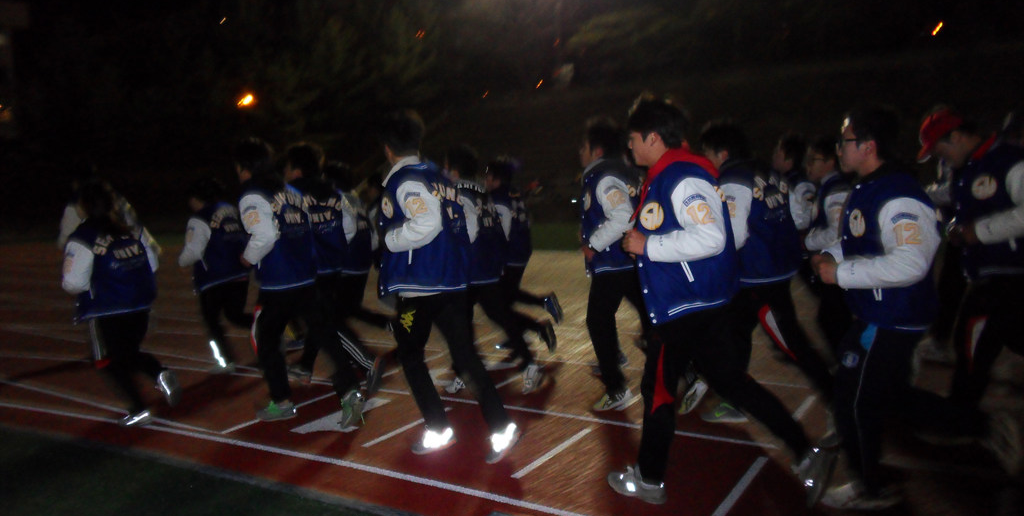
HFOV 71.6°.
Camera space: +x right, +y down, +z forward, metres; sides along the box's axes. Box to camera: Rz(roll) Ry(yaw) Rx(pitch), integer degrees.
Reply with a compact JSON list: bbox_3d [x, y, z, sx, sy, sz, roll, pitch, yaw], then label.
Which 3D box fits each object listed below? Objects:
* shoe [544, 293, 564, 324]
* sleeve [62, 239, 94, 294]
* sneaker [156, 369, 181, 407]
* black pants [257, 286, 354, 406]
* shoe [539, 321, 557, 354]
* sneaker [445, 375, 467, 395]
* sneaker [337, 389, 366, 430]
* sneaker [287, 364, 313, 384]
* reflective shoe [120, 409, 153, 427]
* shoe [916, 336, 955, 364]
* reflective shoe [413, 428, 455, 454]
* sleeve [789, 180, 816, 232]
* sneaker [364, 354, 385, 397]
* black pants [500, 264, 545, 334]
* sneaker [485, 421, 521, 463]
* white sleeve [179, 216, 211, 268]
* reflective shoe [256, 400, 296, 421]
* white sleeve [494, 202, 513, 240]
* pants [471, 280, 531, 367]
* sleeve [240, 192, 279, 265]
[{"bbox_3d":[0.324,0.395,5.550,0.110,0.260,0.100,14,12,28],"label":"shoe"},{"bbox_3d":[-2.436,0.048,3.980,0.230,0.330,0.170,4,8,29],"label":"sleeve"},{"bbox_3d":[-1.984,0.748,4.100,0.100,0.245,0.090,-17,-2,30],"label":"sneaker"},{"bbox_3d":[-1.274,0.511,4.400,0.550,0.800,0.360,0,6,34],"label":"black pants"},{"bbox_3d":[0.270,0.597,5.400,0.110,0.270,0.100,-15,-2,34],"label":"shoe"},{"bbox_3d":[-0.365,0.871,4.850,0.270,0.110,0.100,-15,-2,30],"label":"sneaker"},{"bbox_3d":[-0.965,0.911,4.270,0.115,0.270,0.100,35,21,21],"label":"sneaker"},{"bbox_3d":[-1.616,0.878,5.350,0.280,0.115,0.105,0,6,34],"label":"sneaker"},{"bbox_3d":[-2.353,1.000,4.450,0.250,0.100,0.090,-21,-7,35],"label":"reflective shoe"},{"bbox_3d":[3.291,0.758,5.537,0.280,0.115,0.100,3,7,23],"label":"shoe"},{"bbox_3d":[-0.402,0.946,3.680,0.270,0.115,0.100,-21,-8,38],"label":"reflective shoe"},{"bbox_3d":[1.950,-0.355,4.800,0.240,0.350,0.160,3,7,23],"label":"sleeve"},{"bbox_3d":[-0.868,0.736,4.450,0.110,0.270,0.100,17,13,21],"label":"sneaker"},{"bbox_3d":[0.036,0.354,5.650,0.460,0.700,0.360,1,6,29],"label":"black pants"},{"bbox_3d":[-0.043,0.930,3.580,0.270,0.110,0.100,-45,-12,21],"label":"sneaker"},{"bbox_3d":[-2.540,-0.124,5.680,0.250,0.410,0.180,0,6,31],"label":"white sleeve"},{"bbox_3d":[-1.483,0.960,4.470,0.280,0.115,0.100,-4,3,28],"label":"reflective shoe"},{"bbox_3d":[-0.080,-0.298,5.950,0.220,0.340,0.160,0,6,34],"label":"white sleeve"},{"bbox_3d":[-0.104,0.458,4.750,0.550,0.770,0.360,0,6,34],"label":"pants"},{"bbox_3d":[-1.394,-0.163,3.920,0.230,0.400,0.160,3,7,23],"label":"sleeve"}]

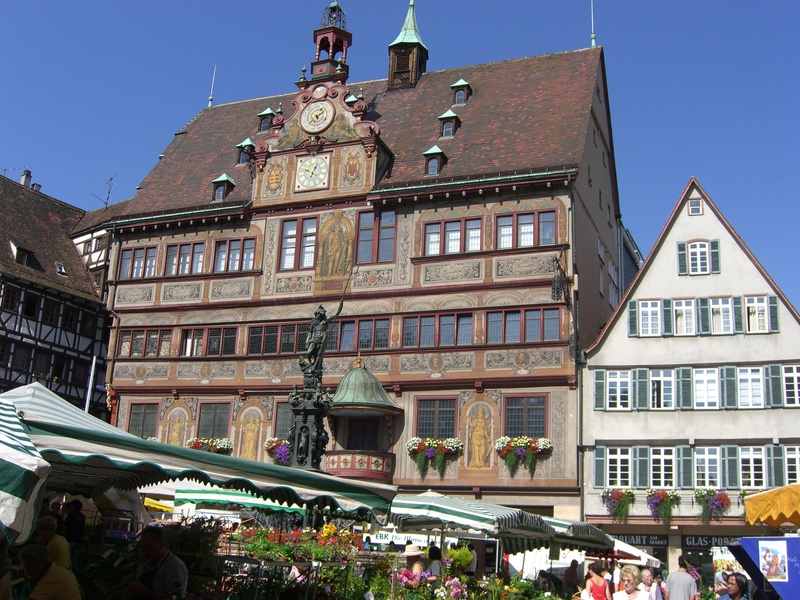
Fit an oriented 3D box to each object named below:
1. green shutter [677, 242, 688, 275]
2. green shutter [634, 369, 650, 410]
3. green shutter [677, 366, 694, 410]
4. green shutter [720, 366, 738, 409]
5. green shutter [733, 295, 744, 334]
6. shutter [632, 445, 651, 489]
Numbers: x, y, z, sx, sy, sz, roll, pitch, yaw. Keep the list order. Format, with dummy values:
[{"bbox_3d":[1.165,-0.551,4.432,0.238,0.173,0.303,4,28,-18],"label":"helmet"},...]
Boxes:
[{"bbox_3d":[10.599,-1.545,32.892,0.423,1.322,0.080,-4,-18,24],"label":"green shutter"},{"bbox_3d":[8.883,3.278,32.170,0.572,1.557,0.080,-4,-18,24],"label":"green shutter"},{"bbox_3d":[10.252,3.172,31.562,0.602,1.546,0.080,-4,-18,24],"label":"green shutter"},{"bbox_3d":[11.606,3.076,30.957,0.579,1.517,0.080,-4,-18,24],"label":"green shutter"},{"bbox_3d":[12.160,0.538,31.501,0.382,1.373,0.080,-4,-18,24],"label":"green shutter"},{"bbox_3d":[8.643,5.976,31.428,0.630,1.557,0.080,-4,-18,24],"label":"shutter"}]

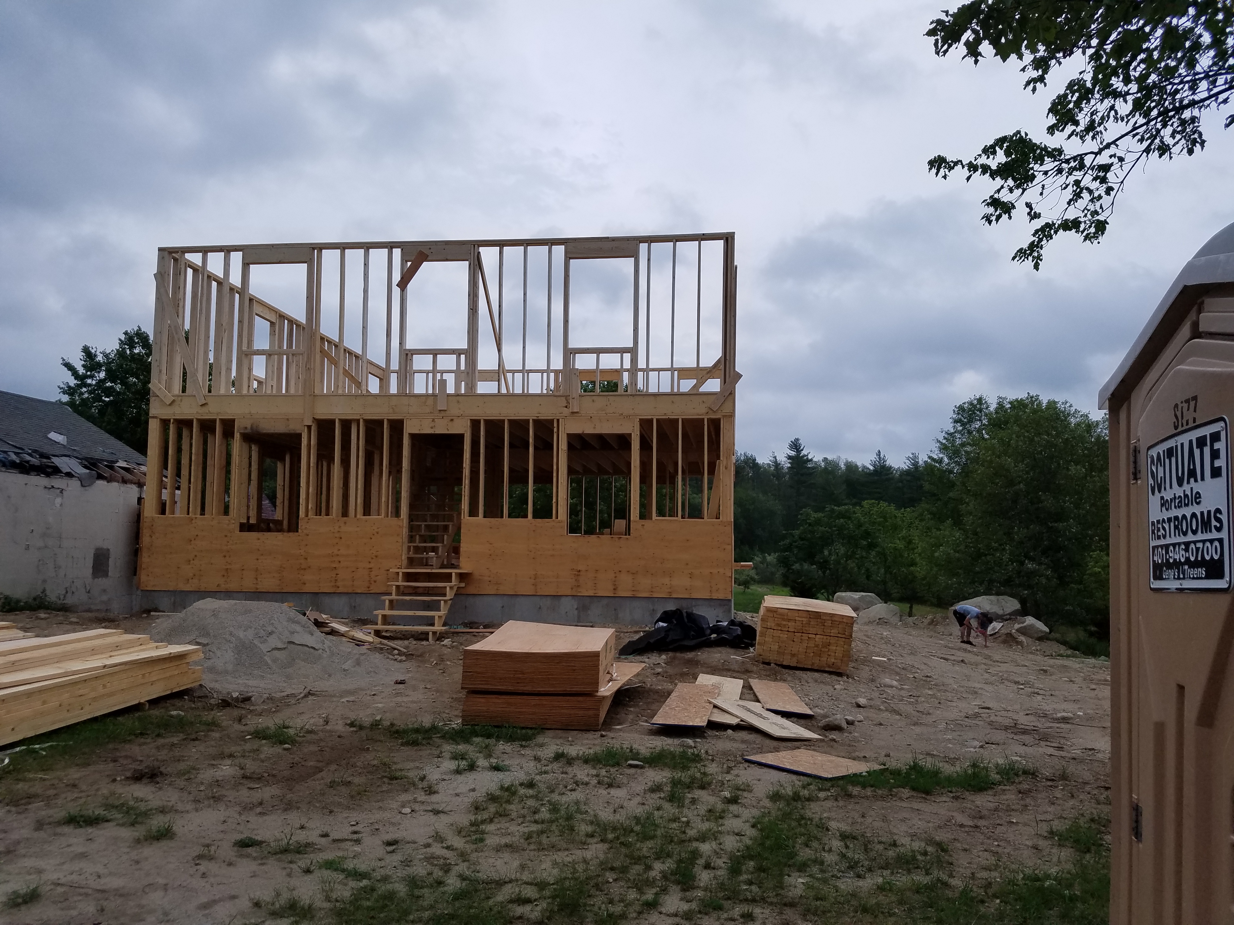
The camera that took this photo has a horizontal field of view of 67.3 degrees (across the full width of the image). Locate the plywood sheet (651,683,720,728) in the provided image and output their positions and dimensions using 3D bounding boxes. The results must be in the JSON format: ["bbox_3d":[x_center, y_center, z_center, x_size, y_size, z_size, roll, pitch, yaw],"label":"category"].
[{"bbox_3d":[0.744,2.444,9.406,0.483,0.020,2.448,0,-5,10],"label":"plywood sheet"}]

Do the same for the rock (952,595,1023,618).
[{"bbox_3d":[10.491,4.117,26.300,1.850,0.700,1.300,-1,-5,22],"label":"rock"}]

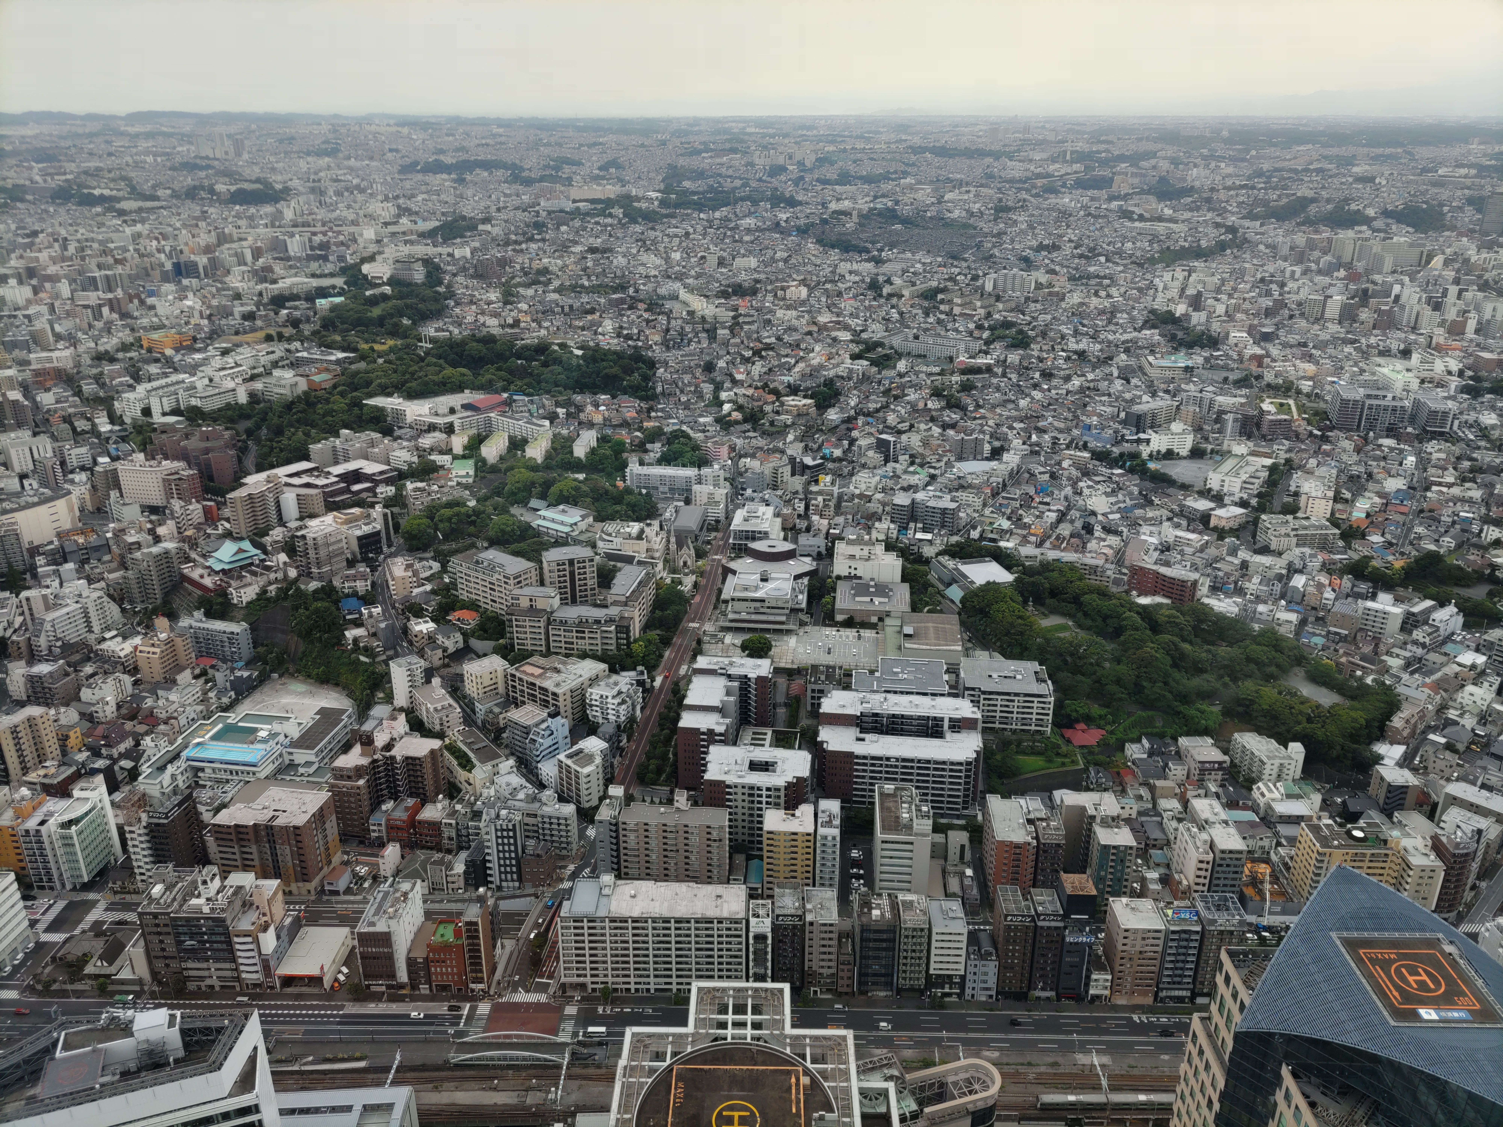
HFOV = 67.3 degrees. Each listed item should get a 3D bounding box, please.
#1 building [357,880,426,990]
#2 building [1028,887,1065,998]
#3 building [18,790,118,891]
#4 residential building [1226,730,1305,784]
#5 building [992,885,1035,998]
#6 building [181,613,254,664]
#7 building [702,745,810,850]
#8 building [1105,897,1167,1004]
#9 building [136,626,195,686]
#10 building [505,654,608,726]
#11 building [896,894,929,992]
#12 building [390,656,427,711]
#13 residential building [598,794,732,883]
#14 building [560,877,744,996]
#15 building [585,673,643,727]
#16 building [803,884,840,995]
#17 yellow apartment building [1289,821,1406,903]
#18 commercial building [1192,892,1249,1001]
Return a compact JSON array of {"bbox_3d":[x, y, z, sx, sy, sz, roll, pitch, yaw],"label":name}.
[{"bbox_3d":[-121.510,125.520,382.520,14.600,30.800,21.500,0,22,0],"label":"building"},{"bbox_3d":[96.110,126.420,373.670,8.100,35.700,12.600,0,22,1],"label":"building"},{"bbox_3d":[-257.000,104.210,427.780,22.800,29.500,21.500,-1,22,-2],"label":"building"},{"bbox_3d":[224.590,84.340,489.930,19.000,14.000,25.000,-4,22,-9],"label":"residential building"},{"bbox_3d":[86.200,125.490,372.690,9.590,35.100,13.970,1,22,2],"label":"building"},{"bbox_3d":[-277.690,39.250,590.420,35.500,19.000,9.000,7,23,16],"label":"building"},{"bbox_3d":[3.030,93.460,445.880,40.580,31.930,24.470,2,22,4],"label":"building"},{"bbox_3d":[124.070,126.950,369.210,13.600,31.000,14.300,0,22,0],"label":"building"},{"bbox_3d":[-301.910,48.080,584.630,17.500,23.500,18.500,3,22,8],"label":"building"},{"bbox_3d":[-89.070,57.250,521.930,34.000,18.400,31.500,15,26,33],"label":"building"},{"bbox_3d":[53.570,127.260,377.010,8.900,28.500,16.200,1,22,2],"label":"building"},{"bbox_3d":[-158.980,56.120,525.690,10.200,23.700,11.300,20,29,41],"label":"building"},{"bbox_3d":[-32.270,104.660,425.310,47.620,33.500,13.500,1,22,3],"label":"residential building"},{"bbox_3d":[-31.690,125.140,376.650,60.000,32.700,18.500,1,22,1],"label":"building"},{"bbox_3d":[-61.370,62.350,516.540,18.500,15.800,20.500,9,24,20],"label":"building"},{"bbox_3d":[23.130,126.420,376.580,10.360,30.480,16.620,1,22,2],"label":"building"},{"bbox_3d":[213.240,111.140,408.510,27.080,33.000,17.010,1,22,3],"label":"yellow apartment building"},{"bbox_3d":[152.020,127.320,372.630,13.000,34.800,12.800,1,22,2],"label":"commercial building"}]

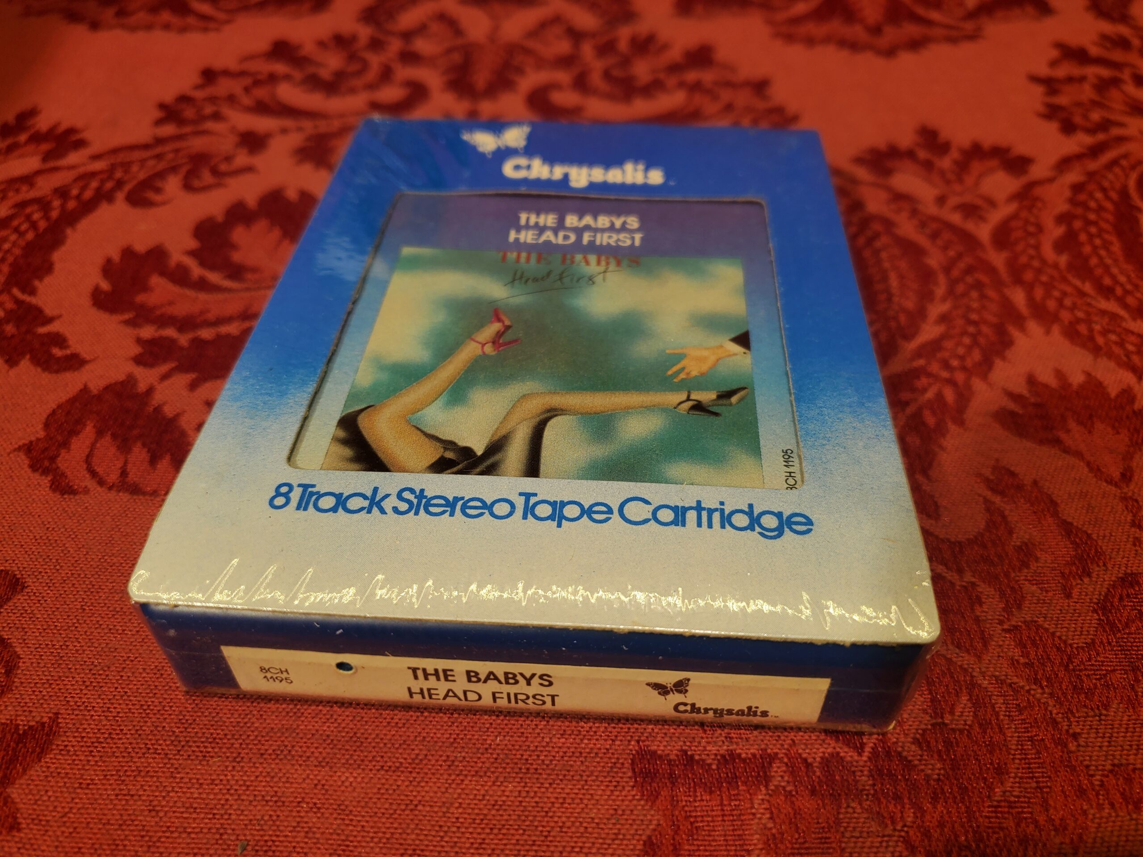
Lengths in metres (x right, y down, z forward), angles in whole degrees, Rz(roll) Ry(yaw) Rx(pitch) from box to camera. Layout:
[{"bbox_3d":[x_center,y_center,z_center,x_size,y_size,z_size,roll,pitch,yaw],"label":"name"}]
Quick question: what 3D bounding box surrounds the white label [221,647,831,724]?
[{"bbox_3d":[-0.007,0.036,0.119,0.083,0.012,0.001,2,46,4],"label":"white label"}]

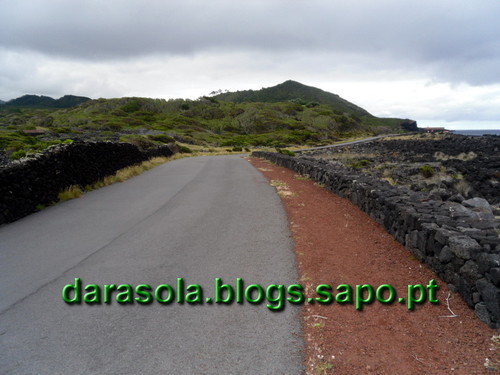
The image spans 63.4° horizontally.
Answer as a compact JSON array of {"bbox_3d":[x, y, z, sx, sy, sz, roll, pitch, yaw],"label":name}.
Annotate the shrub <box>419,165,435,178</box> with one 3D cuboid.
[{"bbox_3d":[7.860,-0.700,18.000,0.680,0.600,0.650,0,8,0],"label":"shrub"}]

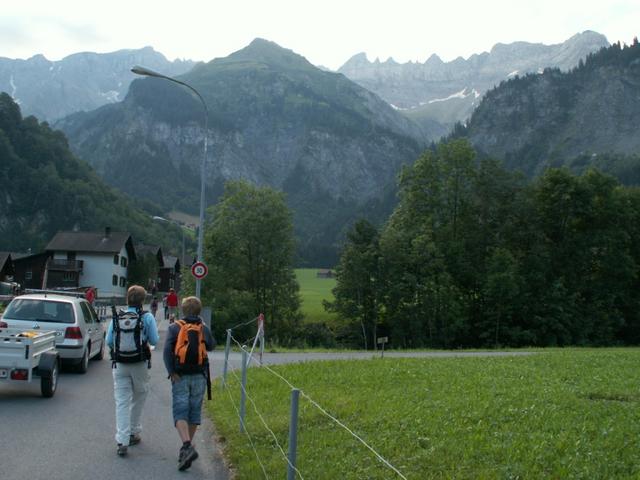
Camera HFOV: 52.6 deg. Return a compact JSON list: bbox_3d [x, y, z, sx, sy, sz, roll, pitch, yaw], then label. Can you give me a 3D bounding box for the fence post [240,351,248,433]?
[{"bbox_3d":[-0.921,1.829,7.874,0.055,1.007,0.055,2,-5,0],"label":"fence post"}]

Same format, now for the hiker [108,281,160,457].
[{"bbox_3d":[-1.977,1.353,6.901,0.540,1.722,0.640,3,-5,-12],"label":"hiker"}]

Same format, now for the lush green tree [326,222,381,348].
[{"bbox_3d":[1.071,1.407,21.432,1.900,4.233,1.900,2,-5,0],"label":"lush green tree"}]

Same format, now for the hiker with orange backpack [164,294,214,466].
[{"bbox_3d":[-1.297,1.395,6.533,0.520,1.623,0.660,3,-5,-12],"label":"hiker with orange backpack"}]

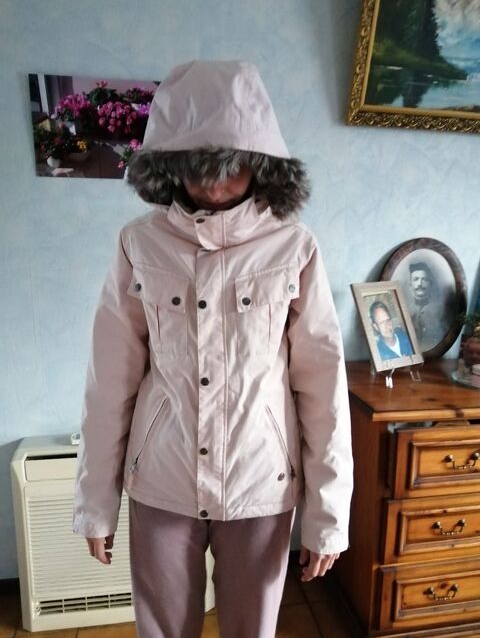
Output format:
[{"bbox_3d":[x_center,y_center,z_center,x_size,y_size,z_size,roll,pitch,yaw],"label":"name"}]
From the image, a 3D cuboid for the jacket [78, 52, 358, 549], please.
[{"bbox_3d":[-0.052,0.001,0.893,0.543,0.911,0.310,1,10,2],"label":"jacket"}]

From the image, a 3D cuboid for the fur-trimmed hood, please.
[{"bbox_3d":[-0.034,-0.314,0.839,0.299,0.272,0.280,1,10,2],"label":"fur-trimmed hood"}]

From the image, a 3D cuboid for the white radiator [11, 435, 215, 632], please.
[{"bbox_3d":[-0.421,0.729,1.694,0.660,0.618,0.174,-1,10,-10],"label":"white radiator"}]

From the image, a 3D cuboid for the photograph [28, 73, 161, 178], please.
[{"bbox_3d":[-0.434,-0.610,1.543,0.440,0.305,0.018,-1,10,-10],"label":"photograph"}]

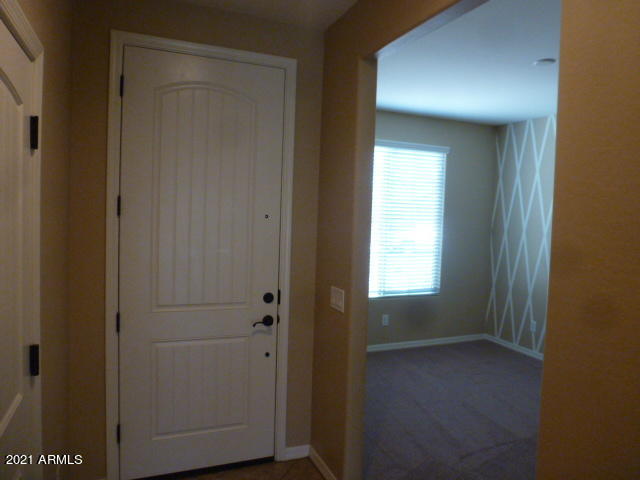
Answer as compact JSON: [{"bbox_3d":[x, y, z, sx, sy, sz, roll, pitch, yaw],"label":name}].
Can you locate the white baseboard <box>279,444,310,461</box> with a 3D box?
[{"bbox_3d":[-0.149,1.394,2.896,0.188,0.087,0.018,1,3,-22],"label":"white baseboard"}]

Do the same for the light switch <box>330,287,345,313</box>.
[{"bbox_3d":[0.097,0.341,2.559,0.014,0.119,0.168,1,3,-22],"label":"light switch"}]

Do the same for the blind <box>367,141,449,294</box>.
[{"bbox_3d":[1.041,-0.237,5.400,1.200,1.850,0.080,1,3,-22],"label":"blind"}]

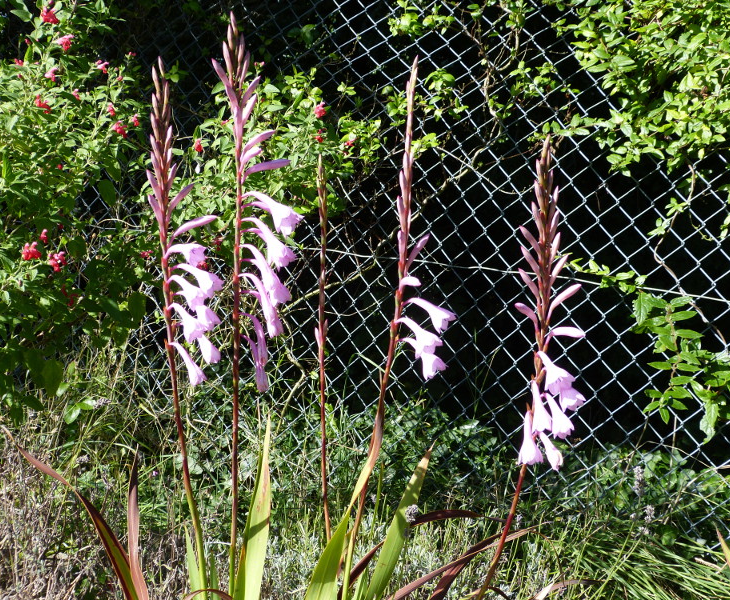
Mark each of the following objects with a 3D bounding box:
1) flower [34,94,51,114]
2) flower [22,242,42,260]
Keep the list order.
[{"bbox_3d":[-0.711,-0.432,2.400,0.036,0.042,0.034,-2,9,-22],"label":"flower"},{"bbox_3d":[-0.743,-0.107,2.420,0.043,0.038,0.034,-1,9,-17],"label":"flower"}]

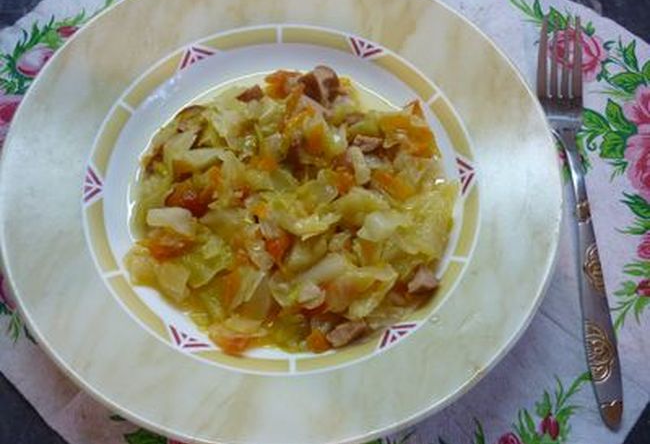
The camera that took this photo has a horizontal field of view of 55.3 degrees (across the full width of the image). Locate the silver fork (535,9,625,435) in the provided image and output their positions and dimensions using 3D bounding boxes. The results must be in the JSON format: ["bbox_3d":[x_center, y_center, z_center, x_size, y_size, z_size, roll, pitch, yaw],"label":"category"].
[{"bbox_3d":[0.117,-0.010,0.281,0.024,0.018,0.198,2,66,-1],"label":"silver fork"}]

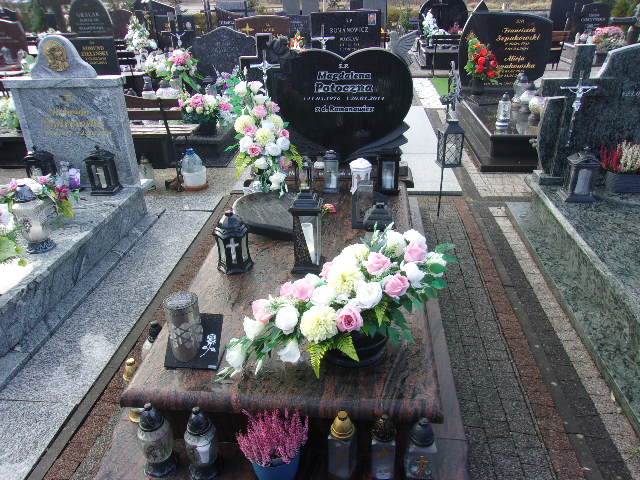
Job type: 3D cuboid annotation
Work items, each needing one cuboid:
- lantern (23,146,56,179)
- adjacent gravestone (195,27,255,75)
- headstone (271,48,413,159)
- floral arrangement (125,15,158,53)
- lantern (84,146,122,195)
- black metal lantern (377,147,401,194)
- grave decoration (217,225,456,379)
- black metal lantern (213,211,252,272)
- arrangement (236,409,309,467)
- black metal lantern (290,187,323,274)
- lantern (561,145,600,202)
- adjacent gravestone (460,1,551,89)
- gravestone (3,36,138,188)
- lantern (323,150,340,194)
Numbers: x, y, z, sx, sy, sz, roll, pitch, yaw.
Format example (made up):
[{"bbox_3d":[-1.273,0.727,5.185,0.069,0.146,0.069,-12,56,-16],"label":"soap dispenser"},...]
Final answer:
[{"bbox_3d":[-1.986,-0.512,3.552,0.200,0.330,0.180,2,27,5],"label":"lantern"},{"bbox_3d":[-1.182,-2.310,6.190,0.820,0.640,0.110,2,27,5],"label":"adjacent gravestone"},{"bbox_3d":[0.126,-0.844,3.167,0.900,0.690,0.100,2,27,5],"label":"headstone"},{"bbox_3d":[-2.732,-3.173,7.693,0.500,0.560,0.400,2,27,5],"label":"floral arrangement"},{"bbox_3d":[-1.523,-0.502,3.519,0.200,0.330,0.180,2,27,5],"label":"lantern"},{"bbox_3d":[0.396,-0.423,2.934,0.140,0.280,0.140,2,27,5],"label":"black metal lantern"},{"bbox_3d":[0.098,0.219,1.819,0.880,0.350,0.360,-15,30,-25],"label":"grave decoration"},{"bbox_3d":[-0.406,-0.007,2.344,0.185,0.287,0.170,-3,27,-5],"label":"black metal lantern"},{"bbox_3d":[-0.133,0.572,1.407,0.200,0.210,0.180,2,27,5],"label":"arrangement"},{"bbox_3d":[-0.053,-0.056,2.304,0.145,0.400,0.145,2,27,5],"label":"black metal lantern"},{"bbox_3d":[1.530,-0.391,2.915,0.190,0.305,0.180,2,27,5],"label":"lantern"},{"bbox_3d":[2.087,-2.200,5.648,1.000,0.890,0.150,2,27,5],"label":"adjacent gravestone"},{"bbox_3d":[-1.639,-0.836,3.312,0.820,0.970,0.140,2,27,5],"label":"gravestone"},{"bbox_3d":[0.070,-0.406,2.933,0.110,0.255,0.110,2,27,5],"label":"lantern"}]

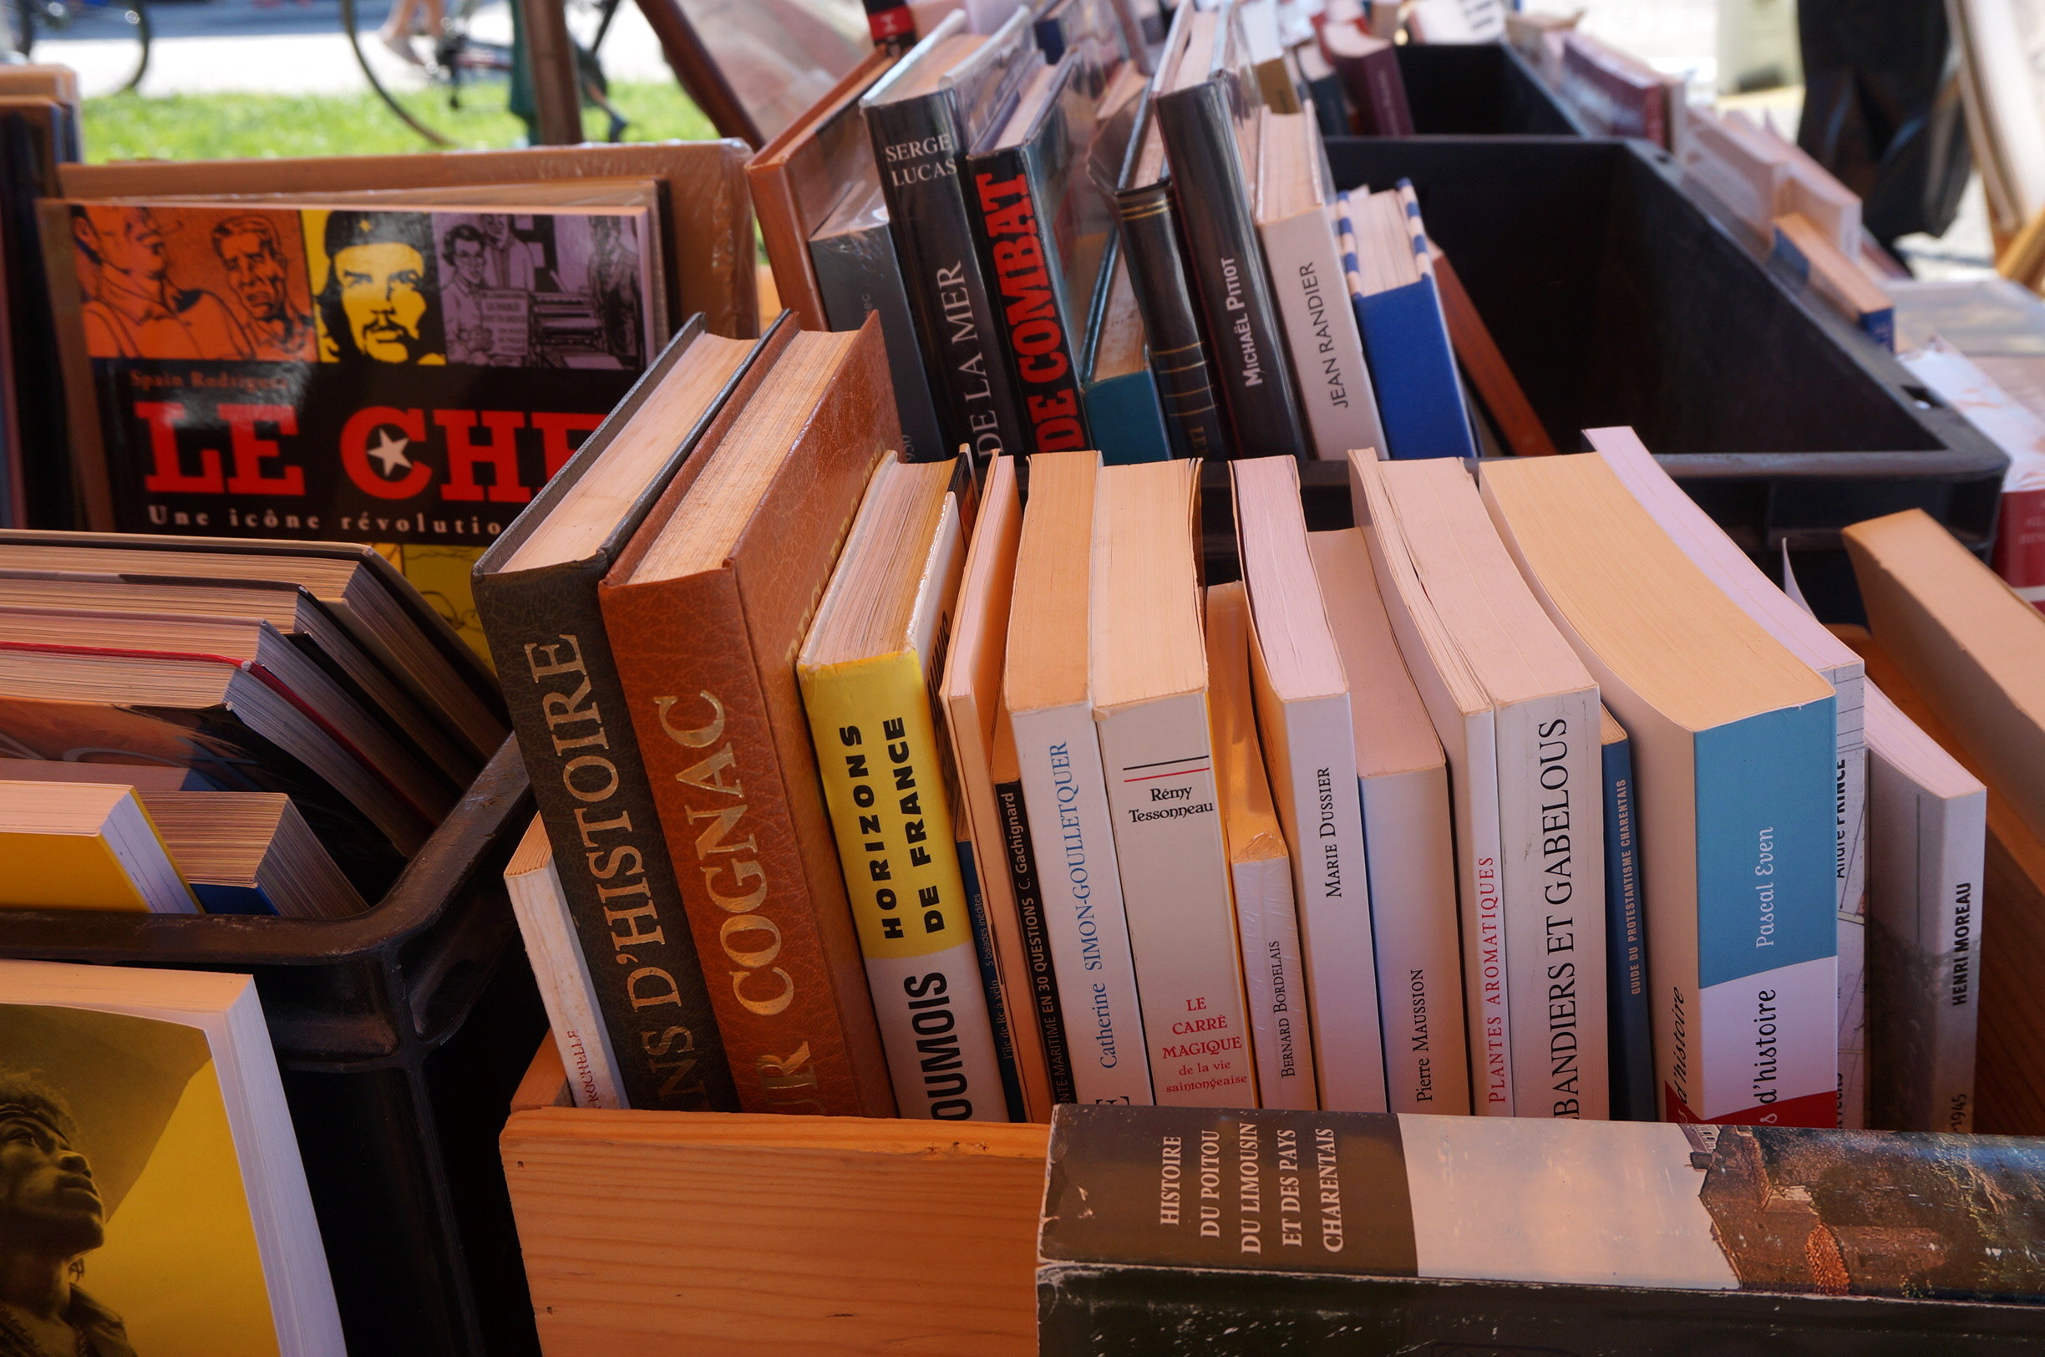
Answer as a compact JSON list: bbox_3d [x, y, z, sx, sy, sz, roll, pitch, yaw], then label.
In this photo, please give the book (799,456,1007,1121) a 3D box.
[{"bbox_3d":[-0.022,0.058,0.579,0.032,0.228,0.138,-4,29,8],"label":"book"}]

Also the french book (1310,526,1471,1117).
[{"bbox_3d":[0.122,0.077,0.582,0.023,0.211,0.153,-7,29,7],"label":"french book"}]

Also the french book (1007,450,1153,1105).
[{"bbox_3d":[0.028,0.066,0.586,0.023,0.232,0.171,-6,29,6],"label":"french book"}]

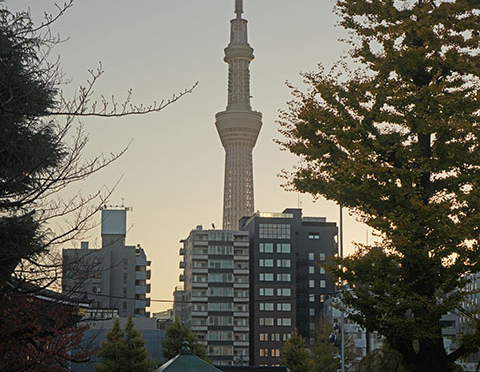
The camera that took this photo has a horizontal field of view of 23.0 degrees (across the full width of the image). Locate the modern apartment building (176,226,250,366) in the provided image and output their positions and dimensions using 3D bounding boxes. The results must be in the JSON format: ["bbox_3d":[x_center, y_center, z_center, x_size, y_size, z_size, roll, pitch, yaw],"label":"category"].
[{"bbox_3d":[-5.600,30.761,250.264,13.000,41.700,14.000,2,-12,-9],"label":"modern apartment building"}]

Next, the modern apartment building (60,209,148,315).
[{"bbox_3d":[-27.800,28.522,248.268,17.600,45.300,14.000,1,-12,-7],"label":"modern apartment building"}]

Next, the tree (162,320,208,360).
[{"bbox_3d":[-5.100,18.457,113.594,5.600,11.700,5.600,0,-11,0],"label":"tree"}]

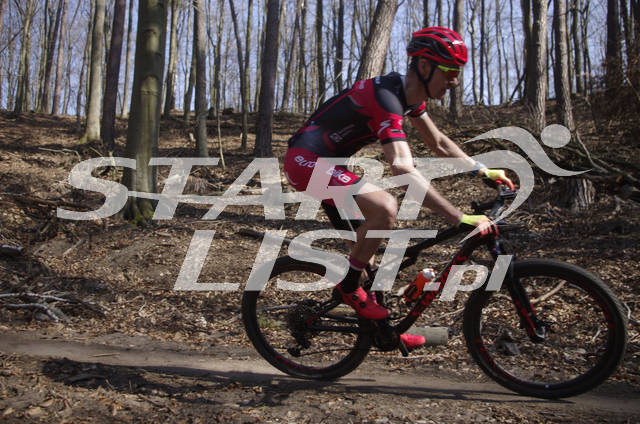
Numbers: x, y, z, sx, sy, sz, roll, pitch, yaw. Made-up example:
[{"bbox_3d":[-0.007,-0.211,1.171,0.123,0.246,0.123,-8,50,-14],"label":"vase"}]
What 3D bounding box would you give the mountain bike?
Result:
[{"bbox_3d":[0.482,0.424,2.988,1.880,1.030,0.730,0,12,15],"label":"mountain bike"}]

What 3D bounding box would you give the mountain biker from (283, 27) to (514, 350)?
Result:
[{"bbox_3d":[0.375,-0.016,2.897,1.060,1.640,0.720,0,11,15],"label":"mountain biker"}]

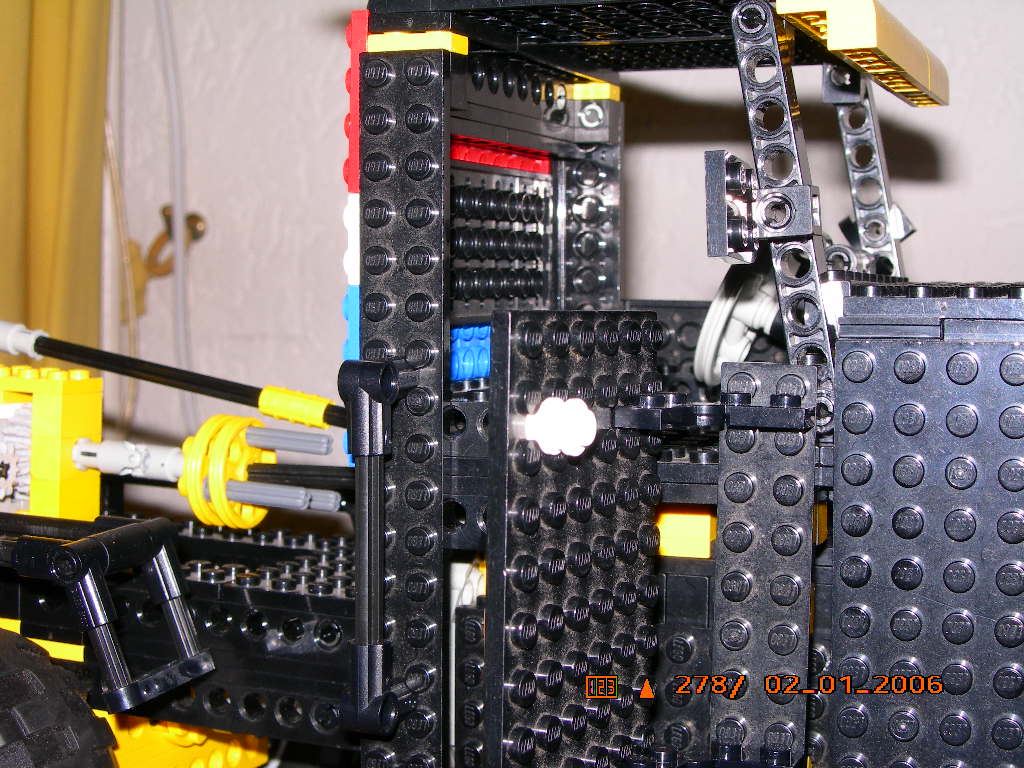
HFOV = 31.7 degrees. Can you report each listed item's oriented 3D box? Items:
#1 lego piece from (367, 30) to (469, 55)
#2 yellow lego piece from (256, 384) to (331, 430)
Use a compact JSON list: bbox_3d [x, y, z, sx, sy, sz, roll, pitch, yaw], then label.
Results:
[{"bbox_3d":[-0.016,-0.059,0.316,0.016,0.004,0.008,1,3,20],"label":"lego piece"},{"bbox_3d":[-0.047,0.005,0.395,0.016,0.007,0.007,13,7,20],"label":"yellow lego piece"}]

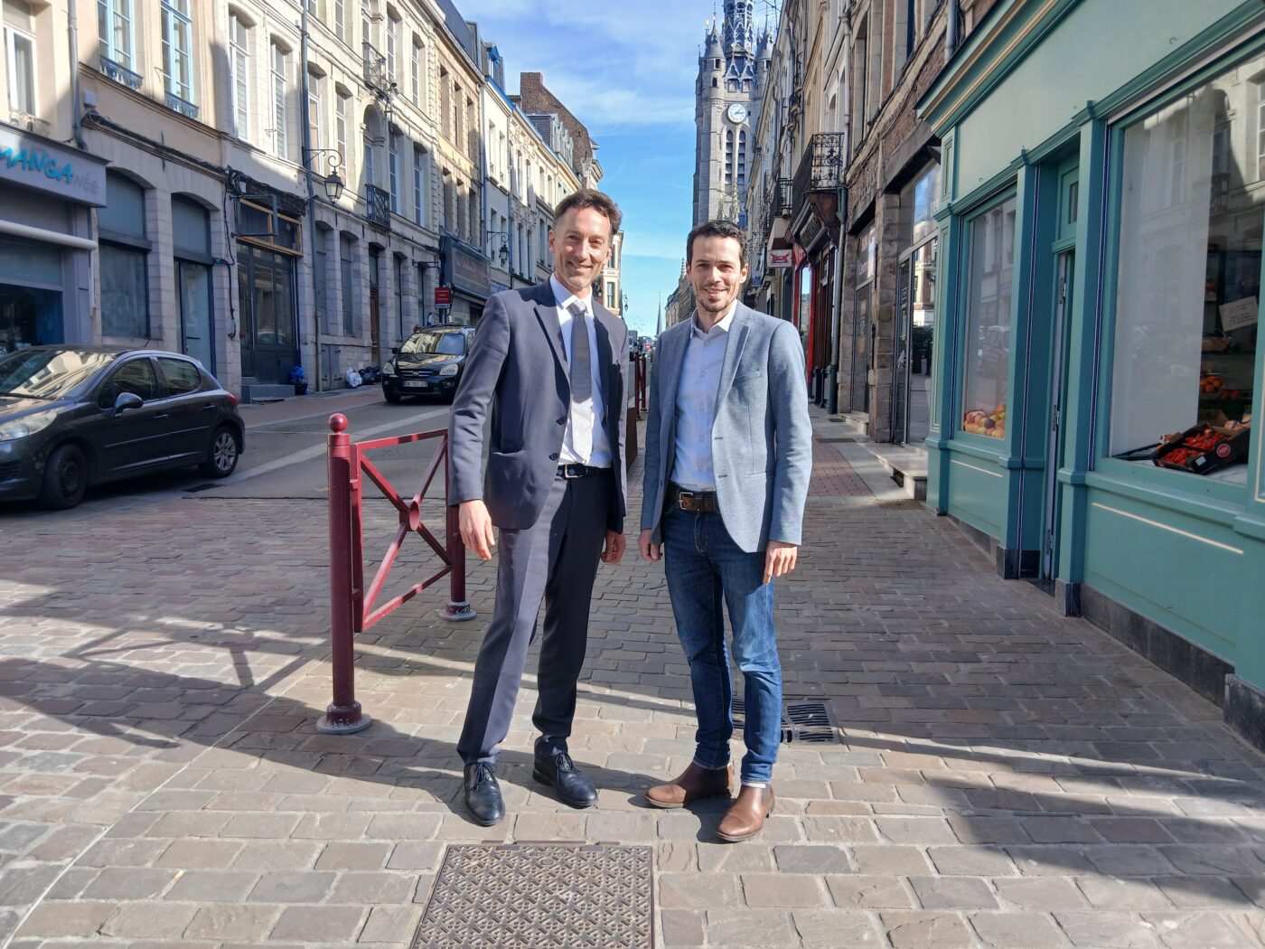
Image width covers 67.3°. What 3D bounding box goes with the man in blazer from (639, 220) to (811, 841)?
[{"bbox_3d":[0.270,0.159,2.767,0.520,1.759,0.380,3,6,23],"label":"man in blazer"}]

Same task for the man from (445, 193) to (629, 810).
[{"bbox_3d":[-0.282,0.105,2.824,0.530,1.846,0.380,-1,6,-16],"label":"man"}]

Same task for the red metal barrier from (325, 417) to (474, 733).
[{"bbox_3d":[-0.975,0.255,4.136,0.180,1.180,1.658,1,6,6],"label":"red metal barrier"}]

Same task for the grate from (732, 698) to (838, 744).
[{"bbox_3d":[0.557,0.936,3.539,0.410,0.040,0.420,1,8,5],"label":"grate"}]

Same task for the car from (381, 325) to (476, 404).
[{"bbox_3d":[-4.307,-2.682,22.373,1.820,1.680,4.450,1,8,5],"label":"car"}]

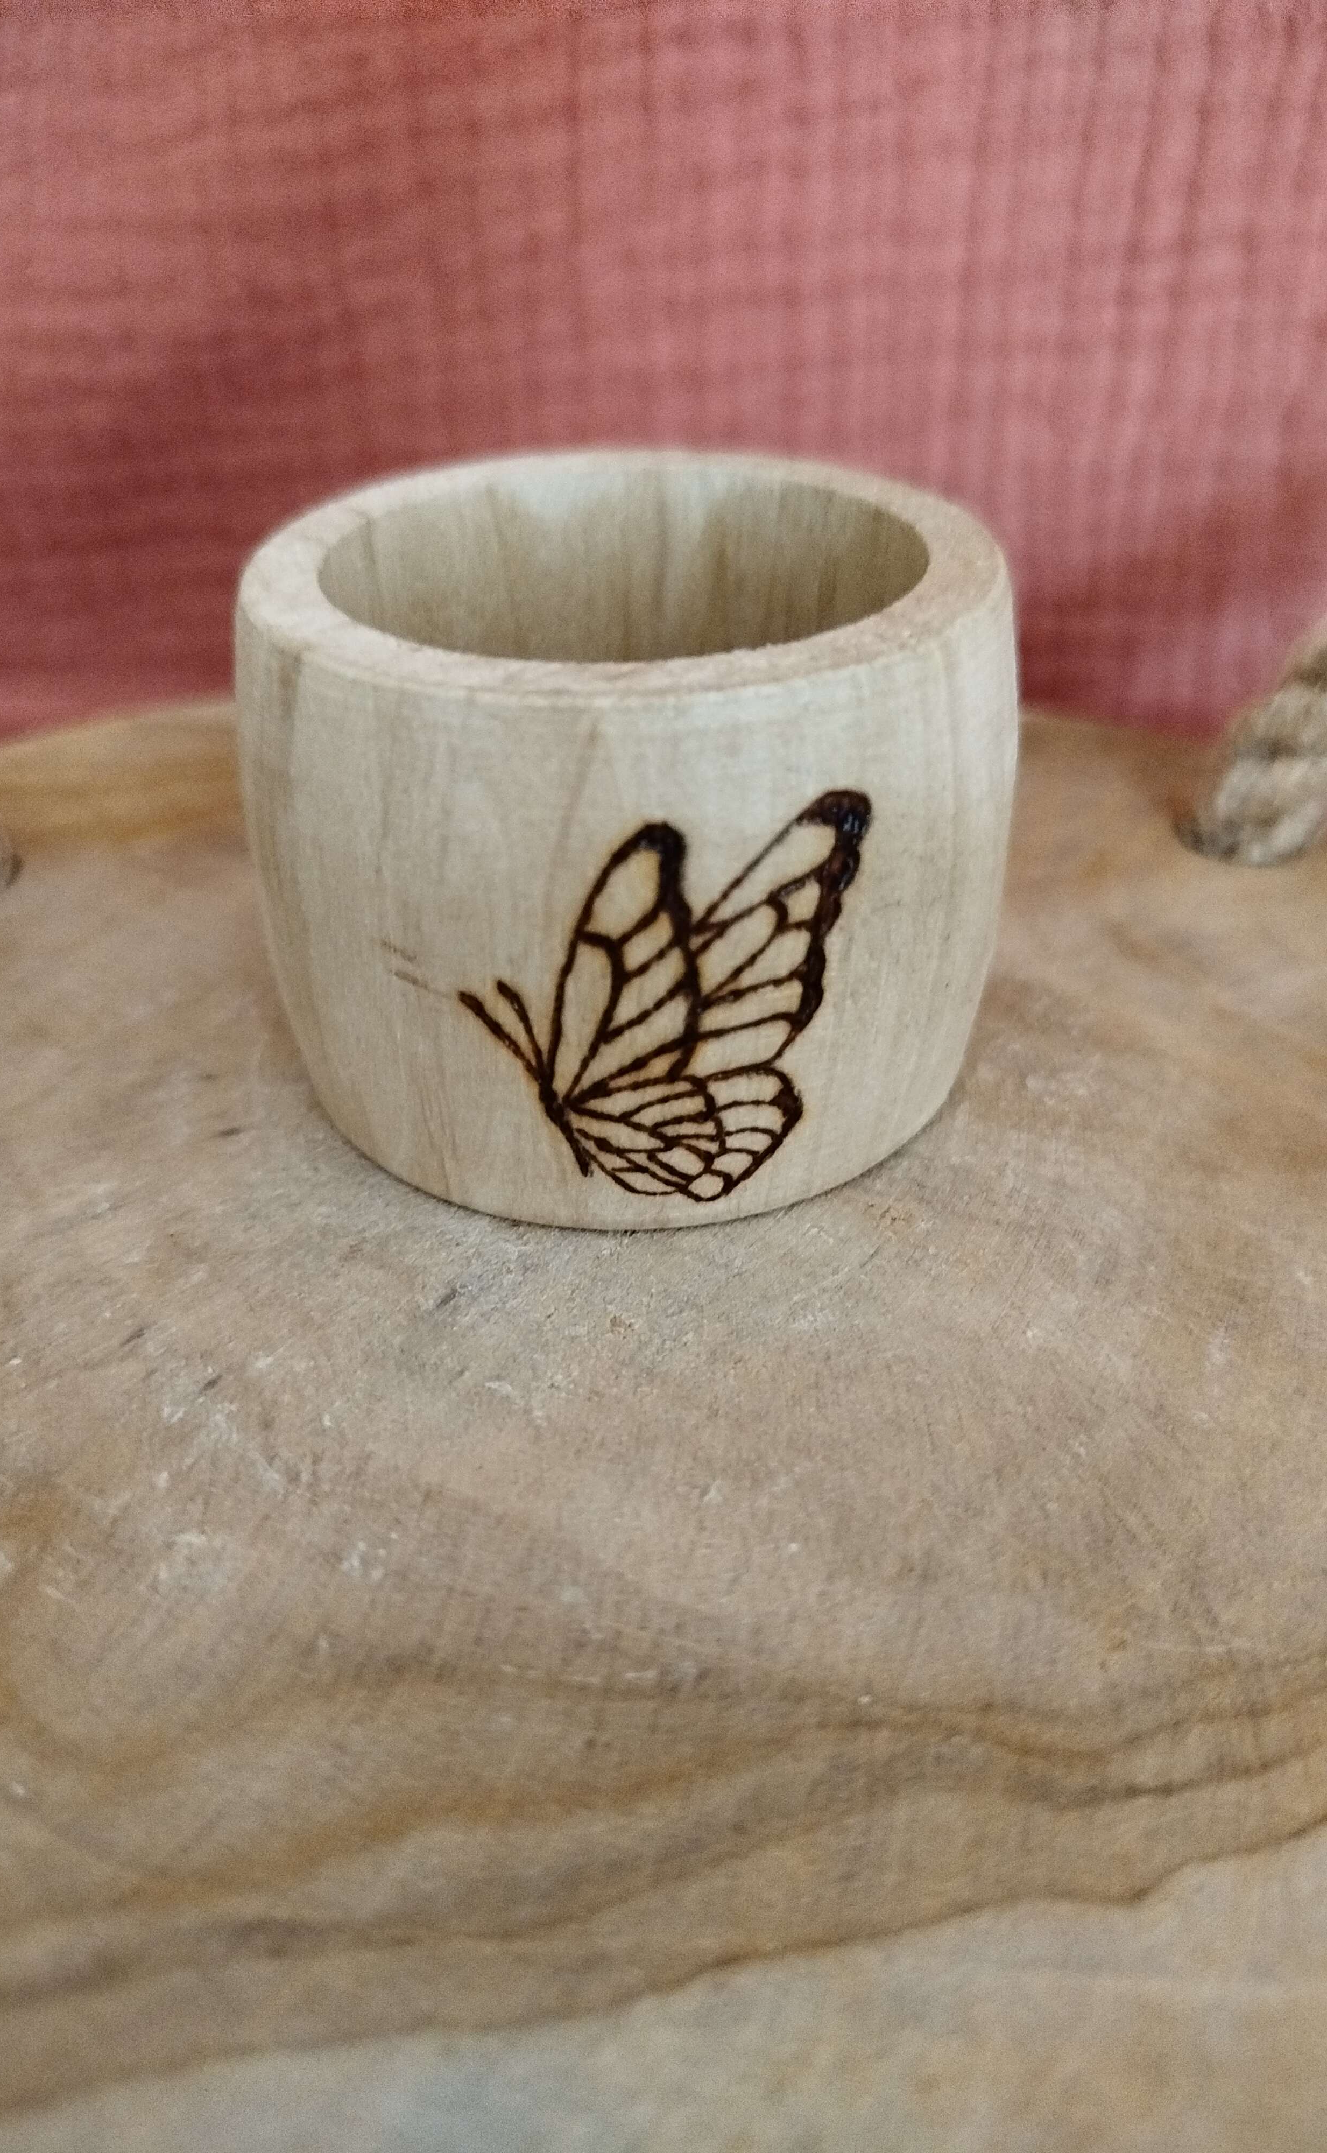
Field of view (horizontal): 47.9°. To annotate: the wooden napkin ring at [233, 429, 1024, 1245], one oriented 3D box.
[{"bbox_3d":[-0.002,-0.019,0.104,0.052,0.035,0.052,-1,36,1],"label":"wooden napkin ring"}]

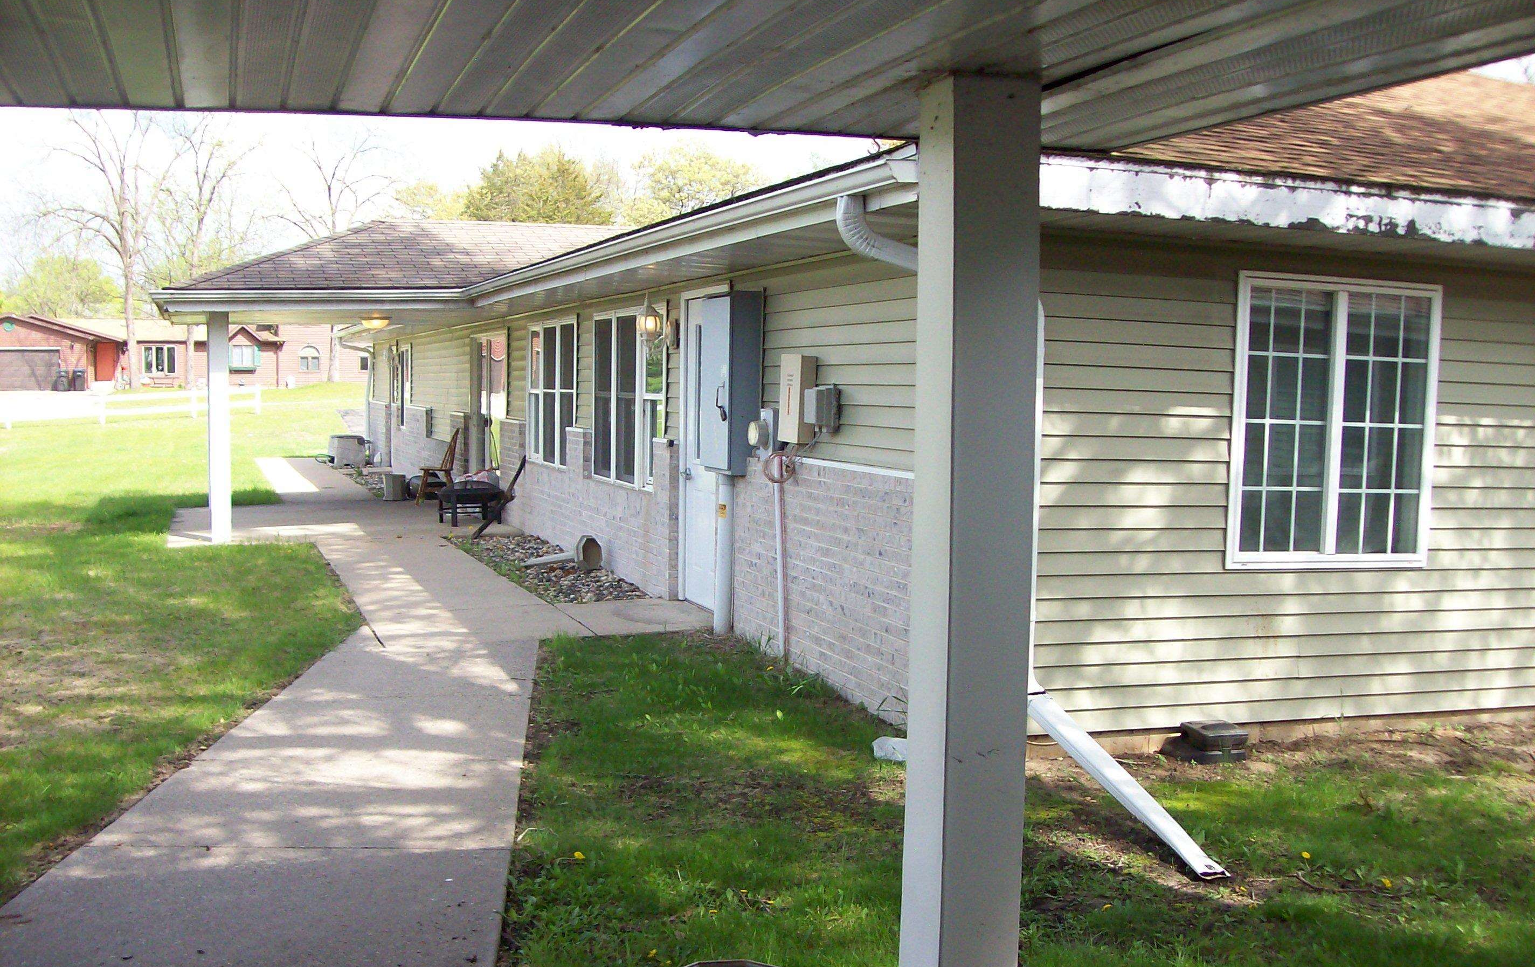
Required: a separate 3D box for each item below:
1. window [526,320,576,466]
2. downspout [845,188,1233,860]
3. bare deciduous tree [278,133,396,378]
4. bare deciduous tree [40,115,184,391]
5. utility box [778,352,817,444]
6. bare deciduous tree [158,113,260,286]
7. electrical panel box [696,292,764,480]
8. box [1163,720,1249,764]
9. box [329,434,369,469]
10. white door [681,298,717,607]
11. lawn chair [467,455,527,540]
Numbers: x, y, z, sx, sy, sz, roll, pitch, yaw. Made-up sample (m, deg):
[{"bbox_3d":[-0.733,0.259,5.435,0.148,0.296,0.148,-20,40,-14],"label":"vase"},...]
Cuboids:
[{"bbox_3d":[-2.049,-0.849,15.032,0.100,1.360,2.200,0,4,-20],"label":"window"},{"bbox_3d":[0.851,0.105,5.876,1.180,2.370,1.660,0,4,-19],"label":"downspout"},{"bbox_3d":[-20.830,-10.996,77.000,6.191,12.269,6.200,1,4,-15],"label":"bare deciduous tree"},{"bbox_3d":[-31.736,-11.951,77.000,7.406,14.758,7.200,0,4,-22],"label":"bare deciduous tree"},{"bbox_3d":[0.169,-0.462,8.700,0.096,0.476,0.325,0,4,-19],"label":"utility box"},{"bbox_3d":[-27.811,-11.638,79.000,5.800,14.100,5.600,0,4,-20],"label":"bare deciduous tree"},{"bbox_3d":[-0.223,-0.600,9.636,0.200,1.070,0.600,0,4,-20],"label":"electrical panel box"},{"bbox_3d":[1.986,1.158,7.105,0.270,0.145,0.230,0,4,-19],"label":"box"},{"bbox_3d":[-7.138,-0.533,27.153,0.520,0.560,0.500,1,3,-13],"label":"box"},{"bbox_3d":[-0.429,-0.216,10.597,0.090,2.075,1.080,0,4,-19],"label":"white door"},{"bbox_3d":[-2.638,0.131,15.673,0.590,0.810,0.550,0,4,-19],"label":"lawn chair"}]

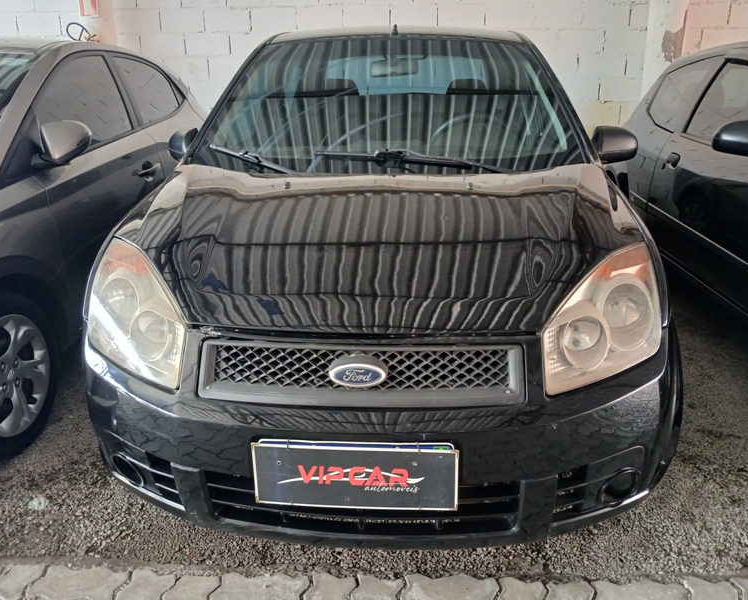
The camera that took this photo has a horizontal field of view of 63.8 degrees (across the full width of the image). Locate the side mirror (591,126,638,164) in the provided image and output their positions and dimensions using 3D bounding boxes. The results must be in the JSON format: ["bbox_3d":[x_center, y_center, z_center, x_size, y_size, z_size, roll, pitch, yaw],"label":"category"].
[{"bbox_3d":[0.945,-0.614,2.394,0.210,0.155,0.140,1,17,4],"label":"side mirror"}]

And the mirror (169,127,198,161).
[{"bbox_3d":[-0.770,-0.646,2.521,0.205,0.155,0.140,1,17,4],"label":"mirror"}]

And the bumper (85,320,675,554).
[{"bbox_3d":[-0.017,0.277,1.434,1.640,0.510,0.480,1,17,4],"label":"bumper"}]

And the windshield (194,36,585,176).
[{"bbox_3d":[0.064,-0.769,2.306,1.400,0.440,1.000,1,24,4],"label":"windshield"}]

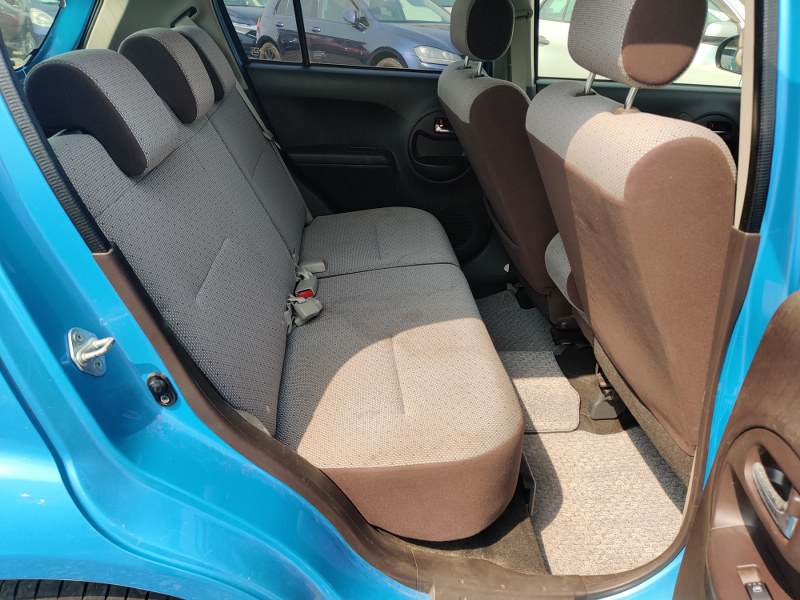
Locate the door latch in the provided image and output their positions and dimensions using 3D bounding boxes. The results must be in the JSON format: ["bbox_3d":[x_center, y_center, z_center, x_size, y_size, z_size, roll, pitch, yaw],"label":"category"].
[{"bbox_3d":[-0.366,0.060,0.765,0.038,0.073,0.055,-11,27,-1],"label":"door latch"}]

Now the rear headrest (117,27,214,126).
[{"bbox_3d":[-0.485,-0.474,1.324,0.125,0.185,0.250,-18,27,3],"label":"rear headrest"}]

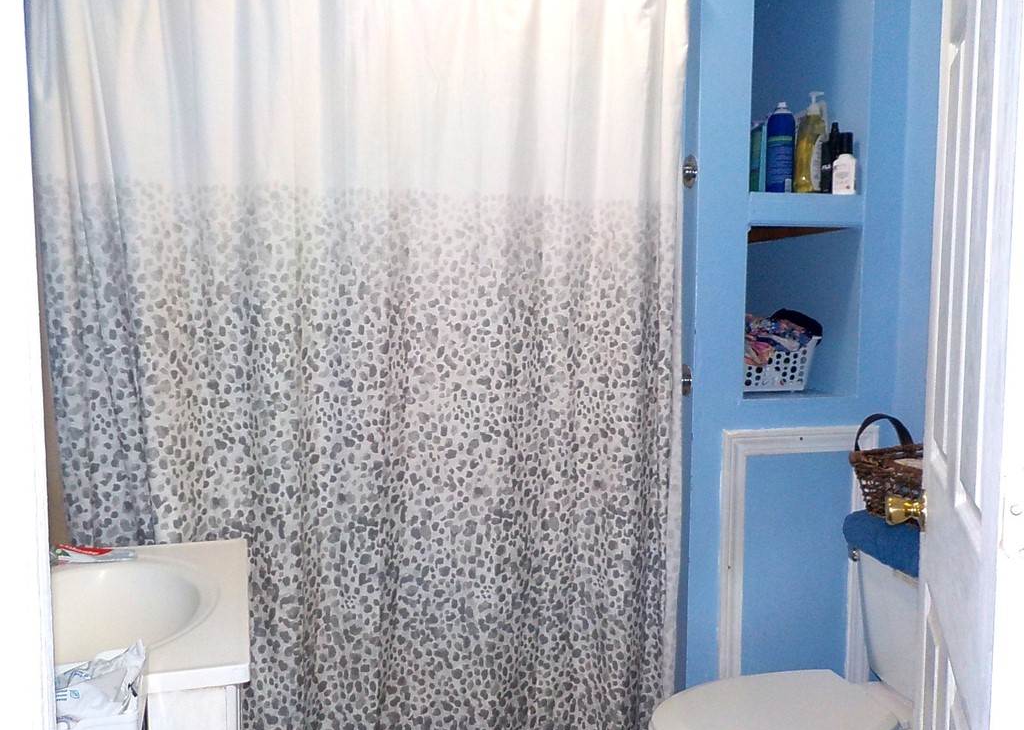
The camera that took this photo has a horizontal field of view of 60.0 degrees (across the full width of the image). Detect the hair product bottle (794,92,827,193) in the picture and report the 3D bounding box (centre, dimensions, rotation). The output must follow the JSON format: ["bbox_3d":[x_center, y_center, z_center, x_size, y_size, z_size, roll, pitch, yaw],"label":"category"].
[{"bbox_3d":[0.700,-0.517,2.089,0.066,0.243,0.053,-3,6,-32],"label":"hair product bottle"}]

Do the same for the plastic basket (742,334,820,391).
[{"bbox_3d":[0.625,-0.012,2.312,0.252,0.136,0.230,-1,5,-10],"label":"plastic basket"}]

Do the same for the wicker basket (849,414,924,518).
[{"bbox_3d":[0.892,0.228,1.818,0.240,0.212,0.280,-2,6,-28],"label":"wicker basket"}]

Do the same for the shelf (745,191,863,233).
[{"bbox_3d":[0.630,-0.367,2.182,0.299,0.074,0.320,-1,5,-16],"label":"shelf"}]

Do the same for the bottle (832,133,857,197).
[{"bbox_3d":[0.781,-0.470,2.083,0.053,0.150,0.040,1,5,13],"label":"bottle"}]

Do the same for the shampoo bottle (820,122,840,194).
[{"bbox_3d":[0.763,-0.489,2.121,0.052,0.180,0.042,1,5,3],"label":"shampoo bottle"}]

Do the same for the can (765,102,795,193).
[{"bbox_3d":[0.623,-0.501,2.061,0.065,0.214,0.065,2,5,18],"label":"can"}]

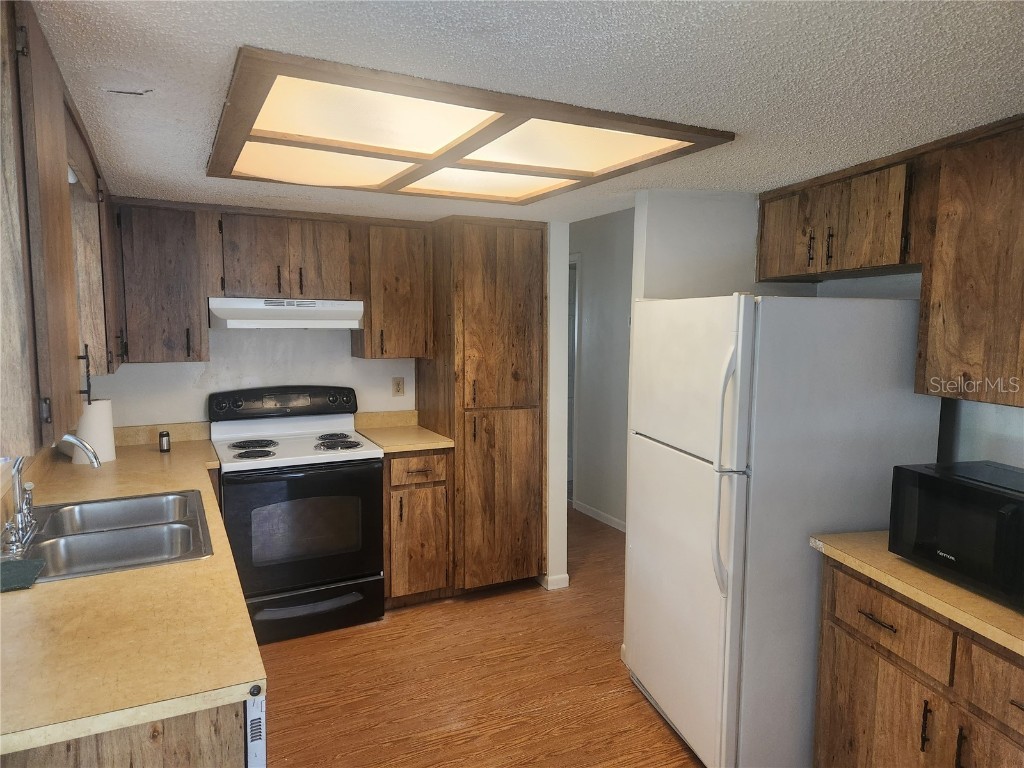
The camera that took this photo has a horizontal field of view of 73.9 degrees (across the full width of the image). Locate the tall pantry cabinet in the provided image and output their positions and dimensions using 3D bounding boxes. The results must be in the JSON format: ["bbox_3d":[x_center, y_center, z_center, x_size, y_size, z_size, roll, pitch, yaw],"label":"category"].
[{"bbox_3d":[-0.196,0.110,4.166,0.597,2.110,0.635,-2,6,-27],"label":"tall pantry cabinet"}]

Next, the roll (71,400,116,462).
[{"bbox_3d":[-1.948,0.217,3.176,0.155,0.285,0.160,-2,6,-27],"label":"roll"}]

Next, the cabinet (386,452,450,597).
[{"bbox_3d":[-0.650,0.763,4.000,0.409,0.864,0.635,-2,6,-27],"label":"cabinet"}]

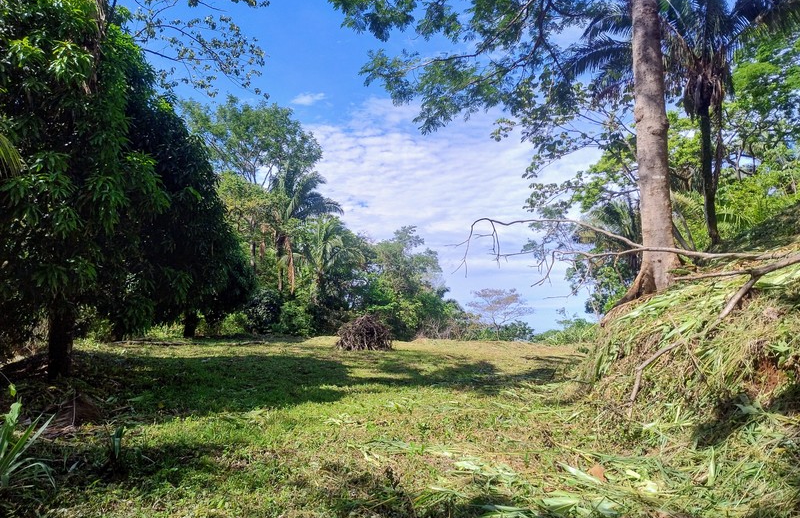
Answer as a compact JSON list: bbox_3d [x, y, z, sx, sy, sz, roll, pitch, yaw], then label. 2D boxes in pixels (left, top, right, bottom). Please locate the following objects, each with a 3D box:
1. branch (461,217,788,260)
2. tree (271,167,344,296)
[{"bbox_3d":[3.130,-0.270,7.800,4.400,0.650,1.100,0,-5,0],"label":"branch"},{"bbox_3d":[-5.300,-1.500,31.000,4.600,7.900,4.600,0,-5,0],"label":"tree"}]

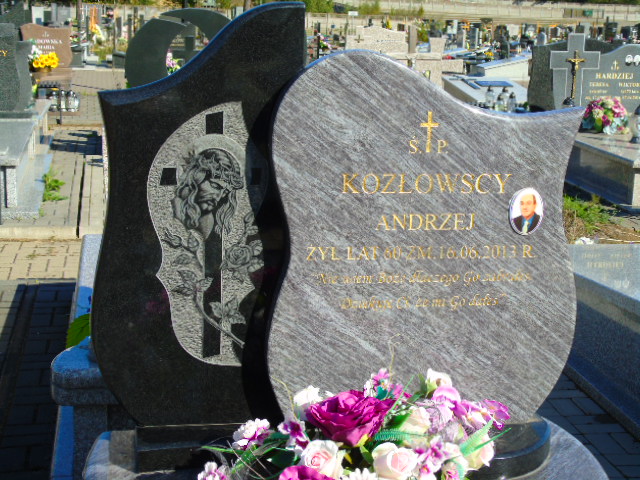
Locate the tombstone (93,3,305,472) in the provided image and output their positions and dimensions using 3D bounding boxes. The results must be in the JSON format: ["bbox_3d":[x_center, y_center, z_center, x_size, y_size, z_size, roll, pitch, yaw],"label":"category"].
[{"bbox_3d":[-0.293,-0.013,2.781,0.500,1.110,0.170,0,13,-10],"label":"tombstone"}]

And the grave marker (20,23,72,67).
[{"bbox_3d":[-3.402,-2.426,14.260,0.650,0.550,0.100,0,13,-10],"label":"grave marker"}]

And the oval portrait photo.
[{"bbox_3d":[0.514,-0.071,2.853,0.091,0.121,0.015,0,13,-10],"label":"oval portrait photo"}]

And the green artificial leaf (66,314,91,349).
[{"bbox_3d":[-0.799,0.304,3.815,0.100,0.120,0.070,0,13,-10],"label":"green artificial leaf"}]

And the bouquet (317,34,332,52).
[{"bbox_3d":[0.066,-2.889,16.854,0.230,0.260,0.200,0,13,-10],"label":"bouquet"}]

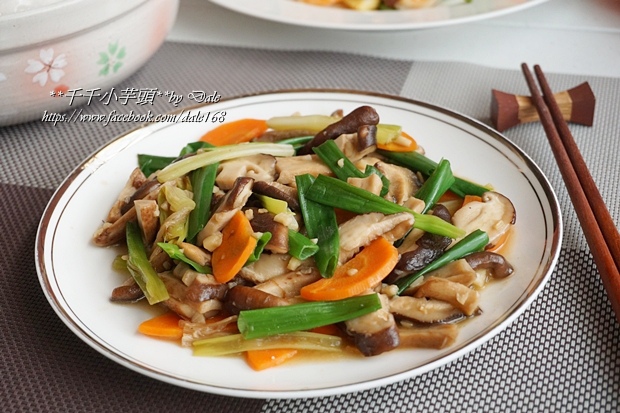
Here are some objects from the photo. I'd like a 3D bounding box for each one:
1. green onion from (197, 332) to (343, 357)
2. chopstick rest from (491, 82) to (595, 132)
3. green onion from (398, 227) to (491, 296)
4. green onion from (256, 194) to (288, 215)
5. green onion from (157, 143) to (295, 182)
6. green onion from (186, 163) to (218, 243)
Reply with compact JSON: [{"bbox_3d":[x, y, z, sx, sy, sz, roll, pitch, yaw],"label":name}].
[{"bbox_3d":[-0.018,0.059,0.468,0.064,0.006,0.009,-3,34,1],"label":"green onion"},{"bbox_3d":[0.130,-0.055,0.613,0.053,0.017,0.019,-4,34,-1],"label":"chopstick rest"},{"bbox_3d":[0.058,0.024,0.487,0.045,0.008,0.009,-30,41,-14],"label":"green onion"},{"bbox_3d":[-0.018,-0.001,0.528,0.017,0.006,0.008,23,41,18],"label":"green onion"},{"bbox_3d":[-0.041,-0.022,0.546,0.069,0.007,0.009,-10,34,-8],"label":"green onion"},{"bbox_3d":[-0.049,-0.004,0.519,0.011,0.006,0.049,3,54,10],"label":"green onion"}]

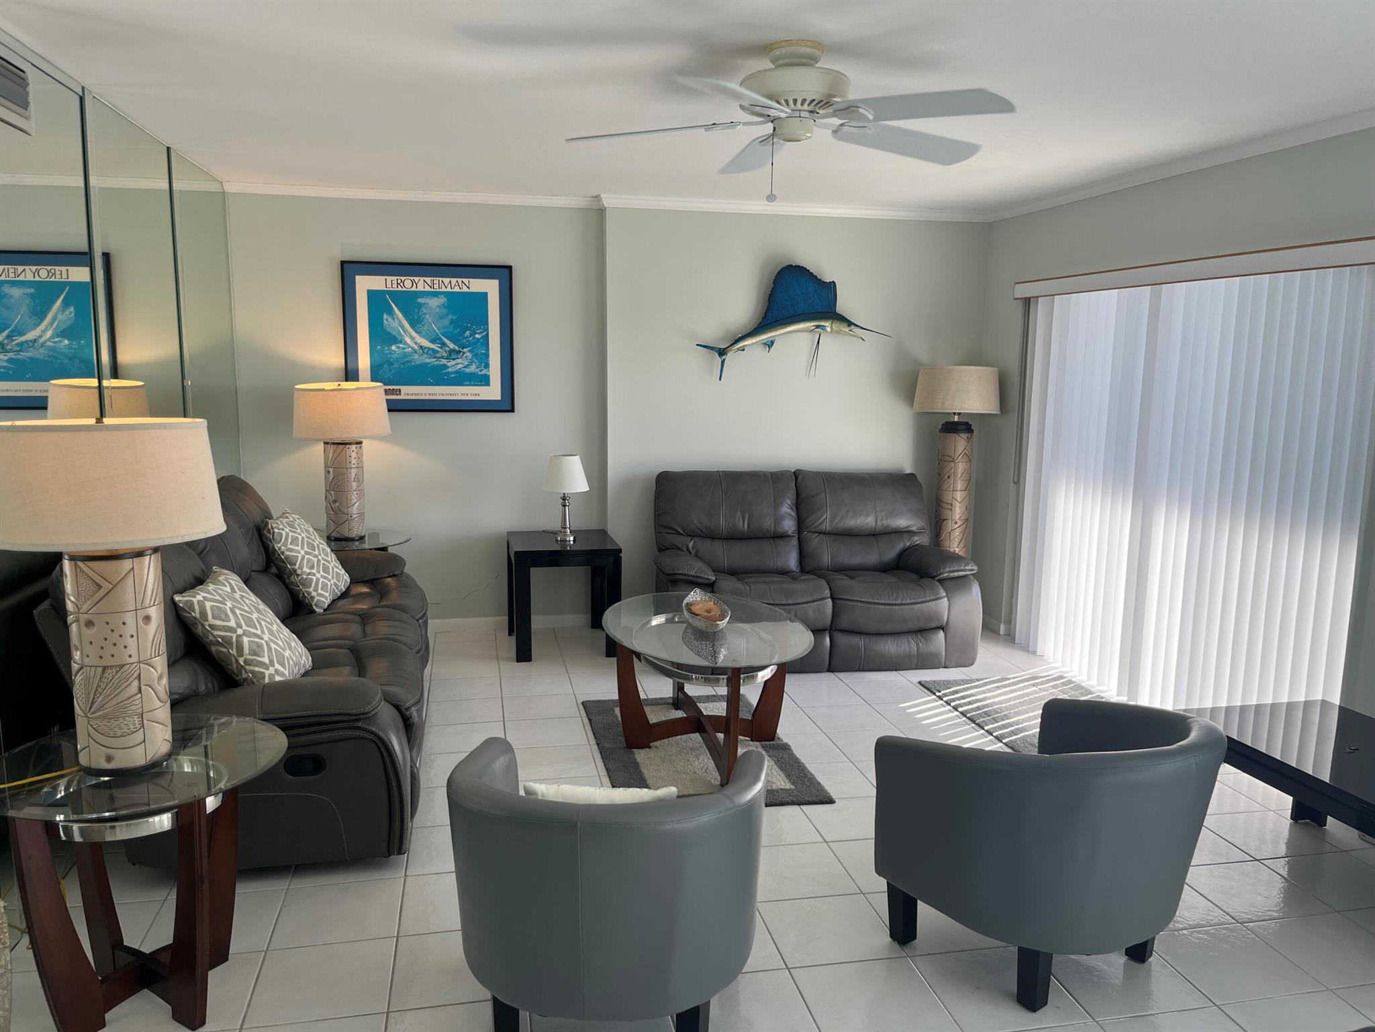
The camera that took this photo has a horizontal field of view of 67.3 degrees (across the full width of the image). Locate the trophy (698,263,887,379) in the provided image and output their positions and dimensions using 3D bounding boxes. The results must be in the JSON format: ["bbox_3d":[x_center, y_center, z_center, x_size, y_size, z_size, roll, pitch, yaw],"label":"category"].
[{"bbox_3d":[0.623,-1.097,5.910,1.160,0.660,0.180,-1,9,-10],"label":"trophy"}]

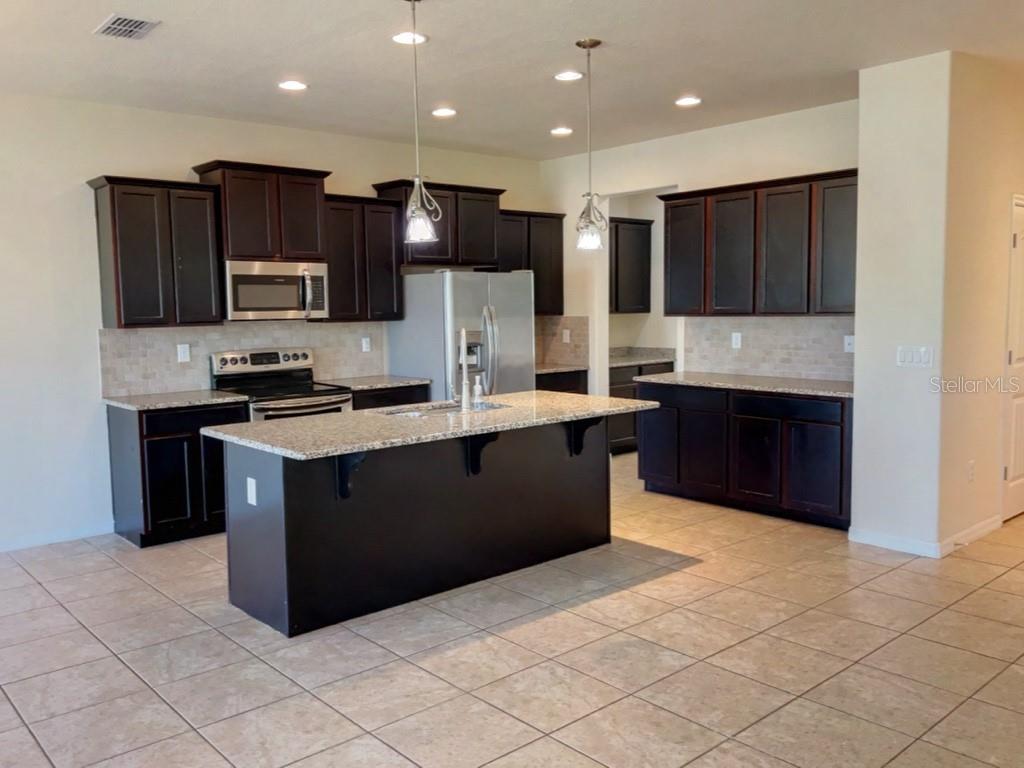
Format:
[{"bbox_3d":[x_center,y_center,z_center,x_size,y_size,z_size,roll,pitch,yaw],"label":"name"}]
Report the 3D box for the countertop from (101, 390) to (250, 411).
[{"bbox_3d":[-2.232,0.111,5.701,0.725,0.040,0.648,-6,7,-41],"label":"countertop"}]

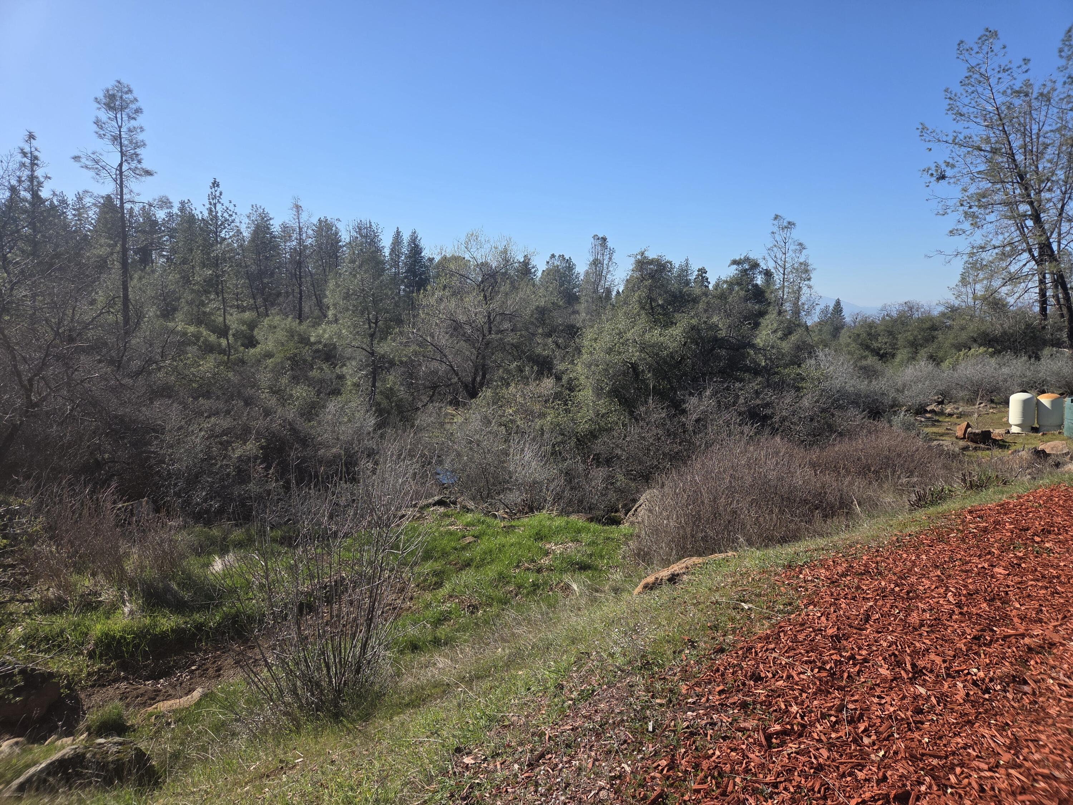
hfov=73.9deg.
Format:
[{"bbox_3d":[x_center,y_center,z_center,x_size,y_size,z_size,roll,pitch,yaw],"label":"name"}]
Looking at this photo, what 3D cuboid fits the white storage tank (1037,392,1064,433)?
[{"bbox_3d":[15.496,0.311,21.500,0.640,1.180,0.640,4,6,36],"label":"white storage tank"}]

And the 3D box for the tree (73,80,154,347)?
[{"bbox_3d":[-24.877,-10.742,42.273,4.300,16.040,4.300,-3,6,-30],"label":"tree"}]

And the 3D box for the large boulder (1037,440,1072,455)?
[{"bbox_3d":[12.498,1.102,17.200,0.640,0.360,0.500,4,6,36],"label":"large boulder"}]

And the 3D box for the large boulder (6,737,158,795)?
[{"bbox_3d":[-2.775,2.243,4.350,0.770,0.300,0.450,-3,6,-29],"label":"large boulder"}]

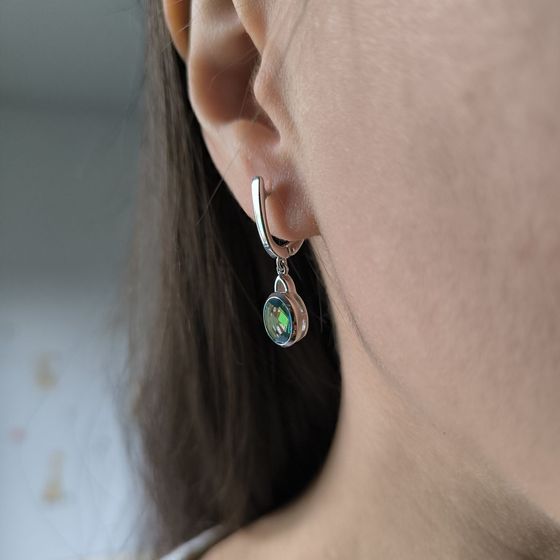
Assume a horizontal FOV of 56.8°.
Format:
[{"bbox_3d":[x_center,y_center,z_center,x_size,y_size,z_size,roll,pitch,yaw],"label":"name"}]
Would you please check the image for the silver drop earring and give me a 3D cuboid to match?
[{"bbox_3d":[0.000,-0.004,0.096,0.012,0.032,0.008,-8,12,-41],"label":"silver drop earring"}]

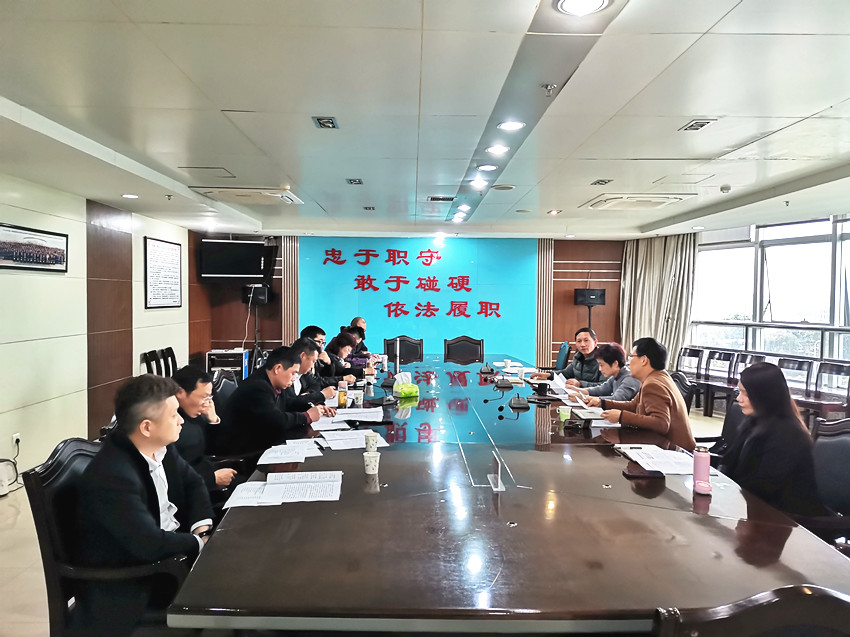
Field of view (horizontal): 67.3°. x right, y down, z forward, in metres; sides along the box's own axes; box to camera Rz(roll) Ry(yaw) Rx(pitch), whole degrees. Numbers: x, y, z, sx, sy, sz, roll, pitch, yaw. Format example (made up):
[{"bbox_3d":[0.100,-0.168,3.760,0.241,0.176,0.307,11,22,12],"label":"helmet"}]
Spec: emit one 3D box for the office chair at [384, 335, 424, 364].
[{"bbox_3d":[-0.292,0.736,8.708,0.580,0.980,0.620,0,2,-1],"label":"office chair"}]

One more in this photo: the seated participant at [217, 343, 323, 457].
[{"bbox_3d":[-0.917,0.782,3.900,0.700,1.230,0.530,0,2,-1],"label":"seated participant"}]

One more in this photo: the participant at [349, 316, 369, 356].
[{"bbox_3d":[-0.823,0.629,7.514,0.780,1.270,0.540,1,2,11],"label":"participant"}]

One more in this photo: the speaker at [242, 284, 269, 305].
[{"bbox_3d":[-2.614,-0.362,9.846,0.430,0.270,0.280,0,2,-1],"label":"speaker"}]

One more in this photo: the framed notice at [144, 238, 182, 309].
[{"bbox_3d":[-3.290,-0.561,8.120,0.030,0.850,1.160,0,2,-1],"label":"framed notice"}]

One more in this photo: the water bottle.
[{"bbox_3d":[1.113,0.601,2.560,0.067,0.170,0.068,0,2,-1],"label":"water bottle"}]

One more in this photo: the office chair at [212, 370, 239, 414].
[{"bbox_3d":[-1.265,0.873,4.907,0.600,0.960,0.600,0,2,-1],"label":"office chair"}]

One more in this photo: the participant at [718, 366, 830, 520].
[{"bbox_3d":[1.484,0.811,2.855,0.680,1.230,0.500,0,2,7],"label":"participant"}]

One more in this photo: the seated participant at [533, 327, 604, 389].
[{"bbox_3d":[1.351,0.712,5.760,0.700,1.250,0.650,-2,3,-43],"label":"seated participant"}]

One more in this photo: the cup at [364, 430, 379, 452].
[{"bbox_3d":[-0.263,0.619,3.170,0.068,0.087,0.068,0,2,0],"label":"cup"}]

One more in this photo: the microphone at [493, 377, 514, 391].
[{"bbox_3d":[0.649,0.539,5.353,0.160,0.100,0.140,0,2,-1],"label":"microphone"}]

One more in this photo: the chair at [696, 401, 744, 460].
[{"bbox_3d":[1.656,0.916,3.812,0.600,0.960,0.600,0,2,-1],"label":"chair"}]

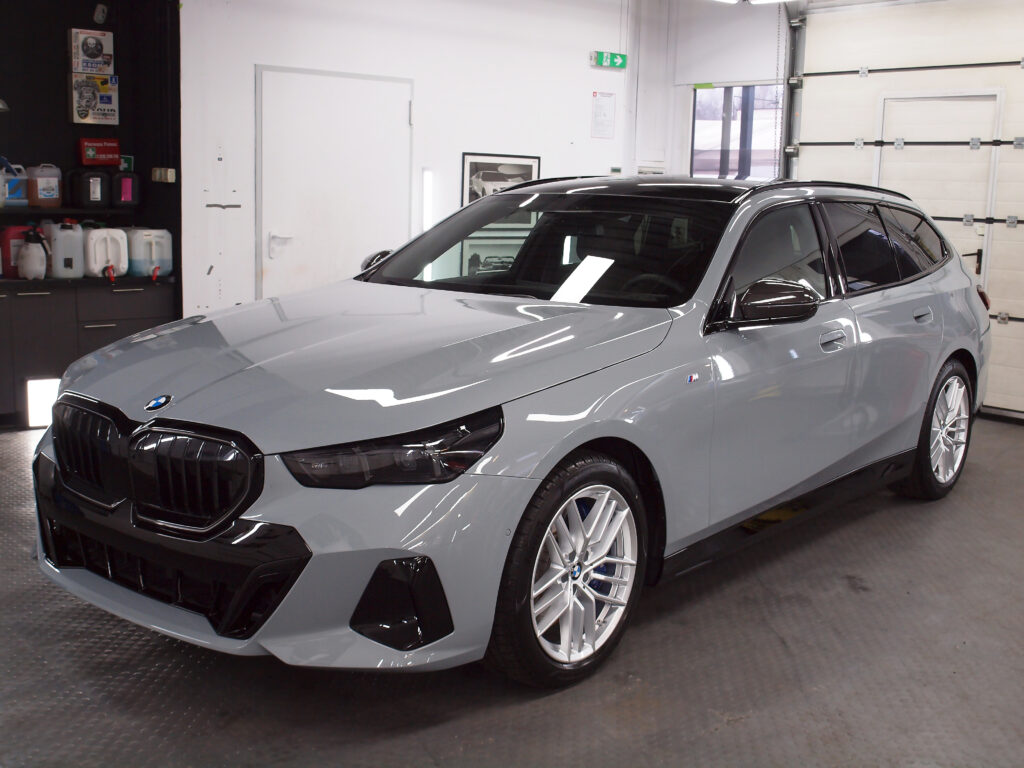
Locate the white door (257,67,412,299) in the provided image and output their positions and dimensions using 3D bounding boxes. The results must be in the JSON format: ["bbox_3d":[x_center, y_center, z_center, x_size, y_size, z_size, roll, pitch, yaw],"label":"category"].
[{"bbox_3d":[-1.111,-0.867,7.338,1.100,2.075,0.080,-6,13,-40],"label":"white door"}]

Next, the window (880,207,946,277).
[{"bbox_3d":[1.948,-0.691,5.736,0.070,0.345,0.770,-14,-2,37],"label":"window"}]

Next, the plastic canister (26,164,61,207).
[{"bbox_3d":[-2.690,-1.144,6.811,0.160,0.240,0.145,-6,13,-40],"label":"plastic canister"}]

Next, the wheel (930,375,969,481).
[{"bbox_3d":[2.064,0.215,5.838,0.200,0.529,0.529,10,13,39],"label":"wheel"}]

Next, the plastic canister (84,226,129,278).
[{"bbox_3d":[-2.470,-0.794,7.048,0.245,0.290,0.380,-6,12,-37],"label":"plastic canister"}]

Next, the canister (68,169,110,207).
[{"bbox_3d":[-2.500,-1.158,7.010,0.170,0.220,0.200,-6,13,-40],"label":"canister"}]

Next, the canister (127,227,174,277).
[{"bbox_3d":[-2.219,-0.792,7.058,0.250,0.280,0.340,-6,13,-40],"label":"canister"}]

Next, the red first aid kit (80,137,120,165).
[{"bbox_3d":[-2.480,-1.389,7.098,0.230,0.156,0.075,-6,13,-40],"label":"red first aid kit"}]

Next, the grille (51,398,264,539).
[{"bbox_3d":[-1.009,0.229,3.314,0.930,0.335,0.140,9,12,38],"label":"grille"}]

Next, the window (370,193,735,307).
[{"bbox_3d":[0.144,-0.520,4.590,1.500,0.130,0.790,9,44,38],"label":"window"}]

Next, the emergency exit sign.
[{"bbox_3d":[0.757,-2.531,9.248,0.330,0.110,0.080,-7,13,-40],"label":"emergency exit sign"}]

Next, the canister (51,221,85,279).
[{"bbox_3d":[-2.606,-0.794,6.926,0.185,0.335,0.220,-3,11,-25],"label":"canister"}]

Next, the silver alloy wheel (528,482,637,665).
[{"bbox_3d":[0.147,0.549,3.562,0.200,0.529,0.529,10,13,39],"label":"silver alloy wheel"}]

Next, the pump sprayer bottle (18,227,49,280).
[{"bbox_3d":[-2.732,-0.748,6.758,0.175,0.300,0.145,-7,12,-41],"label":"pump sprayer bottle"}]

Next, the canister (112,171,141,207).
[{"bbox_3d":[-2.357,-1.192,7.214,0.160,0.225,0.165,-4,11,-29],"label":"canister"}]

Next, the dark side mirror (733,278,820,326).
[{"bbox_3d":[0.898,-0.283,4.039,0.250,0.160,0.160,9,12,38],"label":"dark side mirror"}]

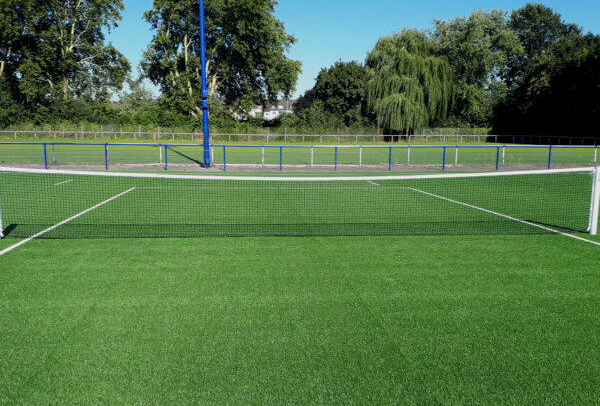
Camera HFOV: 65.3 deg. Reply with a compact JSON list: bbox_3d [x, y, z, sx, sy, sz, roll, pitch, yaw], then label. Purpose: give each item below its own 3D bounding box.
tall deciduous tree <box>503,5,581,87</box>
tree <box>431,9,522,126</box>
[{"bbox_3d":[40.910,-21.410,77.750,14.600,22.650,14.500,0,8,0],"label":"tall deciduous tree"},{"bbox_3d":[28.980,-20.950,77.820,15.950,21.720,15.500,0,8,0],"label":"tree"}]

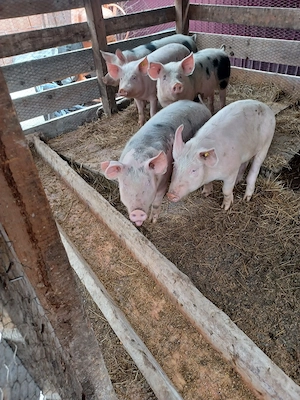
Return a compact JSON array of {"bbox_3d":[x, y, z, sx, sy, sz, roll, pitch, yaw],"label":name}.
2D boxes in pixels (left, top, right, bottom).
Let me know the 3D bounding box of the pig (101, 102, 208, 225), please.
[{"bbox_3d":[0.117,-0.248,1.829,0.282,0.540,0.852,17,42,23],"label":"pig"}]

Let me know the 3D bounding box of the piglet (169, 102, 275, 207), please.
[{"bbox_3d":[0.422,-0.229,1.767,0.828,0.564,0.282,-32,47,-33],"label":"piglet"}]

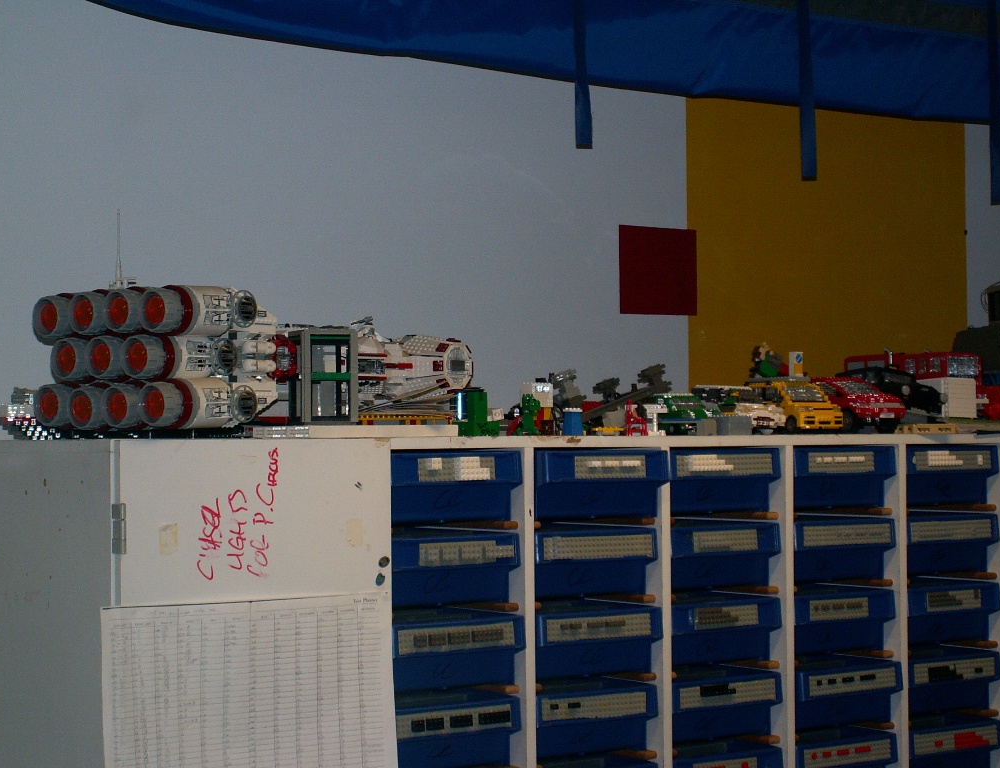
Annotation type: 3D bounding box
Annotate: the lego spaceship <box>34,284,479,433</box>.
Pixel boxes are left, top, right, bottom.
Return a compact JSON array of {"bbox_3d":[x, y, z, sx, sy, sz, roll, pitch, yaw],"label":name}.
[{"bbox_3d":[-0.306,-0.026,2.885,0.280,0.195,0.670,-1,-2,38],"label":"lego spaceship"}]

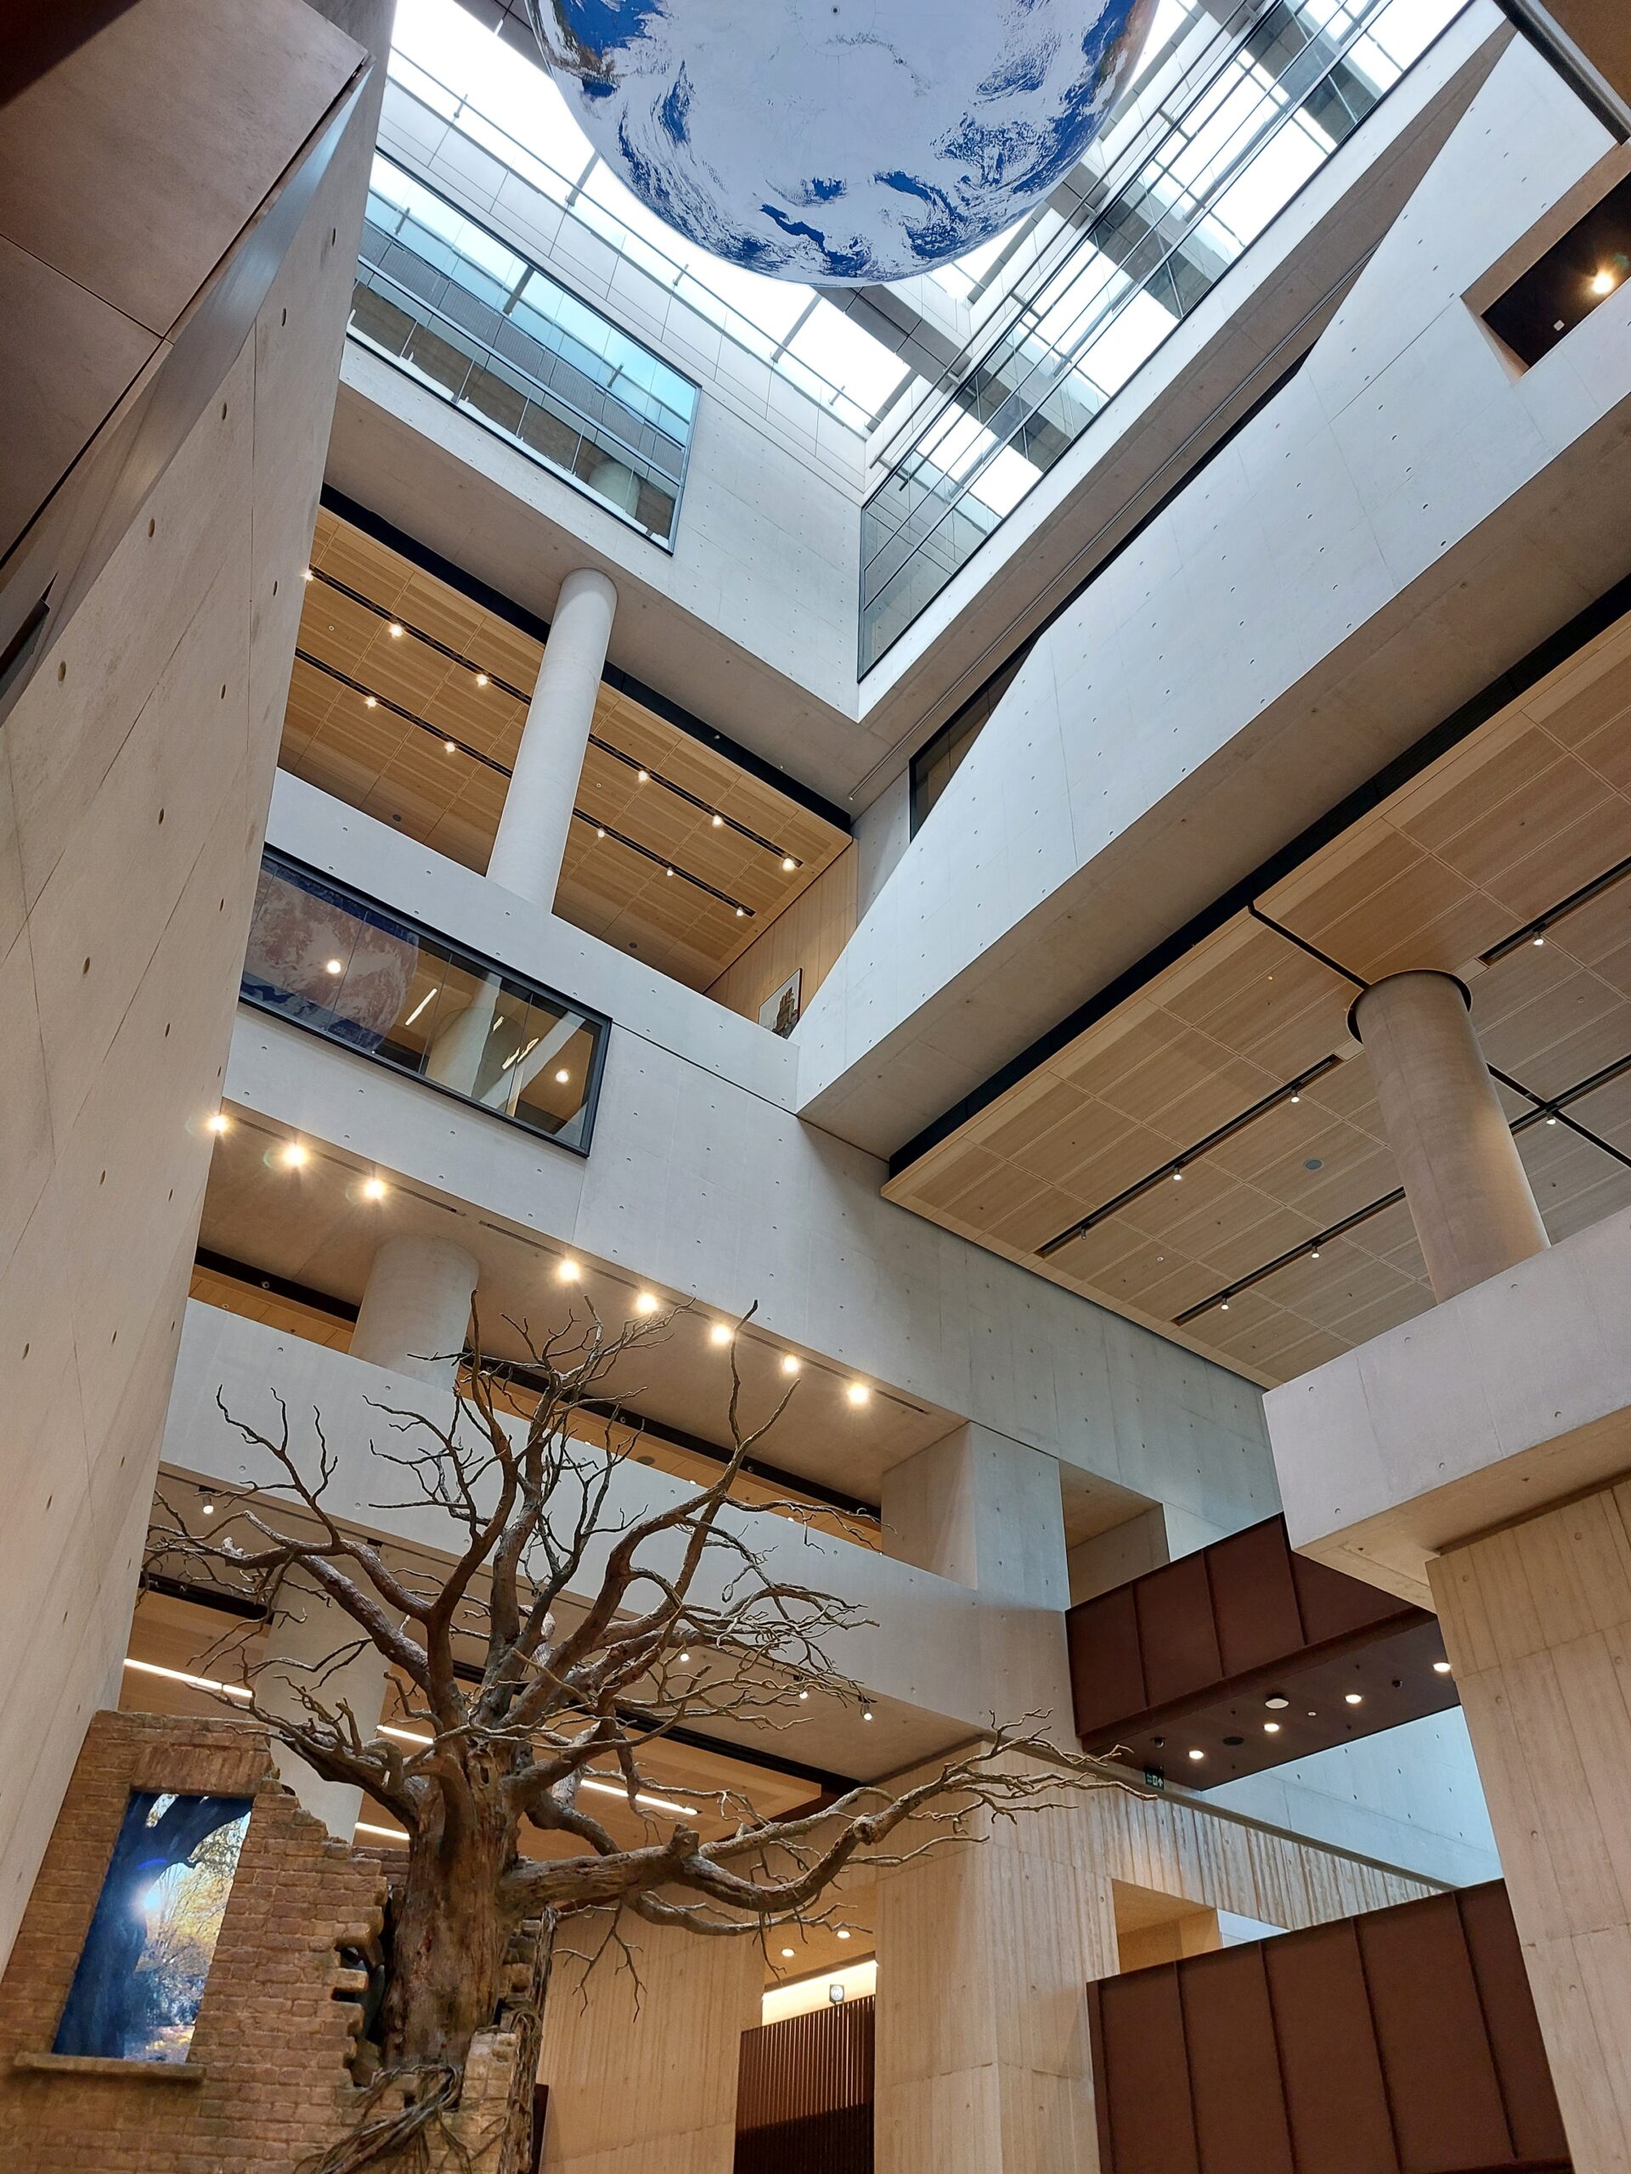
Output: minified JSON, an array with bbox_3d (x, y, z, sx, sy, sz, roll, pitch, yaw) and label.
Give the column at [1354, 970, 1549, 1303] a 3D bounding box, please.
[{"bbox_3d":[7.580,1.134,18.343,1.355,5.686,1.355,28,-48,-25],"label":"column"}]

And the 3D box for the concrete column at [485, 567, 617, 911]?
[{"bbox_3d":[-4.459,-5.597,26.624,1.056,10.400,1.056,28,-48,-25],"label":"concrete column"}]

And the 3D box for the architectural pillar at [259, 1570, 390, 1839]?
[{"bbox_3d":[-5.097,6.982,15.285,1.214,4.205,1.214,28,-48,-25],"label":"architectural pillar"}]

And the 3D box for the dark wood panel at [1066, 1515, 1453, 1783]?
[{"bbox_3d":[5.896,6.703,19.135,2.203,1.814,5.573,28,-48,-25],"label":"dark wood panel"}]

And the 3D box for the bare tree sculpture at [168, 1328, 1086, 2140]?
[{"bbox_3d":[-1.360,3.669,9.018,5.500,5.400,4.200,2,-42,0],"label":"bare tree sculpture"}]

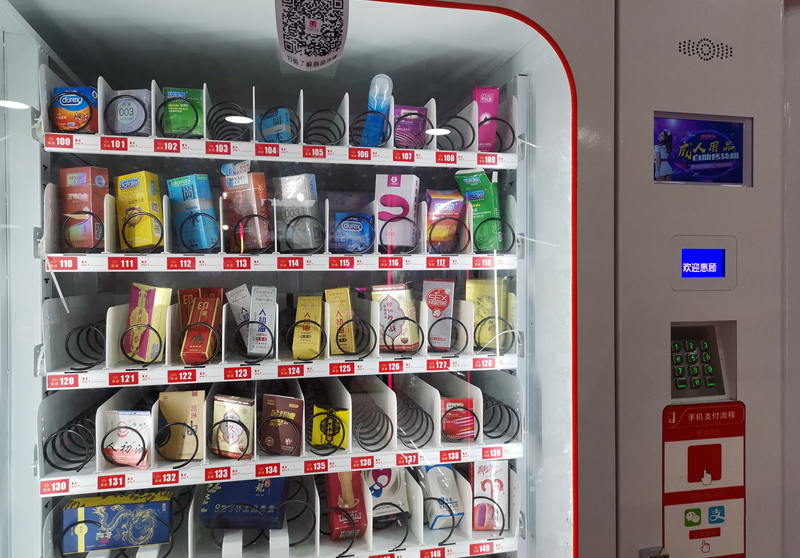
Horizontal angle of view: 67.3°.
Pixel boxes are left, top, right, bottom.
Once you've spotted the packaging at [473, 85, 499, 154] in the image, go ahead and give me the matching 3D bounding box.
[{"bbox_3d":[0.162,-0.304,1.153,0.045,0.120,0.026,0,25,-3],"label":"packaging"}]

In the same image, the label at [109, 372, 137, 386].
[{"bbox_3d":[-0.408,0.148,0.889,0.040,0.017,0.004,0,1,-14],"label":"label"}]

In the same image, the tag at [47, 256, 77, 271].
[{"bbox_3d":[-0.512,-0.023,0.911,0.039,0.019,0.002,0,0,-14],"label":"tag"}]

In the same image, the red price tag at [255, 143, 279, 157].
[{"bbox_3d":[-0.225,-0.219,1.023,0.040,0.020,0.002,0,1,-14],"label":"red price tag"}]

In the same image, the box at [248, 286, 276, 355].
[{"bbox_3d":[-0.218,0.066,0.956,0.036,0.106,0.031,2,-10,-6],"label":"box"}]

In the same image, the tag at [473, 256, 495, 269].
[{"bbox_3d":[0.139,-0.027,0.995,0.039,0.018,0.002,0,1,-14],"label":"tag"}]

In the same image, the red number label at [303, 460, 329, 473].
[{"bbox_3d":[-0.129,0.291,0.930,0.036,0.018,0.004,0,1,-14],"label":"red number label"}]

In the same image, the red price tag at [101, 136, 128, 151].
[{"bbox_3d":[-0.459,-0.217,0.966,0.040,0.020,0.002,0,1,-14],"label":"red price tag"}]

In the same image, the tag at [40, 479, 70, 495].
[{"bbox_3d":[-0.472,0.284,0.822,0.035,0.018,0.002,0,1,-14],"label":"tag"}]

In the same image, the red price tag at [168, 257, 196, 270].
[{"bbox_3d":[-0.330,-0.023,0.908,0.040,0.018,0.004,0,1,-14],"label":"red price tag"}]

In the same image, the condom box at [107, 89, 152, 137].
[{"bbox_3d":[-0.452,-0.277,1.011,0.074,0.073,0.023,0,0,11],"label":"condom box"}]

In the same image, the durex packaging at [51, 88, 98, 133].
[{"bbox_3d":[-0.532,-0.277,0.990,0.068,0.070,0.023,2,1,13],"label":"durex packaging"}]

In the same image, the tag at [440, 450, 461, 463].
[{"bbox_3d":[0.084,0.289,0.982,0.036,0.018,0.004,0,1,-14],"label":"tag"}]

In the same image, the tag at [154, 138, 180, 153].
[{"bbox_3d":[-0.347,-0.199,0.899,0.036,0.018,0.004,0,1,-14],"label":"tag"}]

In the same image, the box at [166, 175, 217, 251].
[{"bbox_3d":[-0.337,-0.107,0.985,0.058,0.117,0.033,-6,6,24],"label":"box"}]

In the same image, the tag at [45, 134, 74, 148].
[{"bbox_3d":[-0.514,-0.208,0.909,0.039,0.019,0.002,0,0,-14],"label":"tag"}]

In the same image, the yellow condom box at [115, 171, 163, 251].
[{"bbox_3d":[-0.421,-0.108,0.975,0.058,0.118,0.033,-8,-3,15],"label":"yellow condom box"}]

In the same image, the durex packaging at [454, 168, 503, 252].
[{"bbox_3d":[0.141,-0.119,1.048,0.058,0.138,0.030,-3,6,28],"label":"durex packaging"}]

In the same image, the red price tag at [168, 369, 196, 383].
[{"bbox_3d":[-0.329,0.147,0.908,0.040,0.017,0.004,0,1,-14],"label":"red price tag"}]

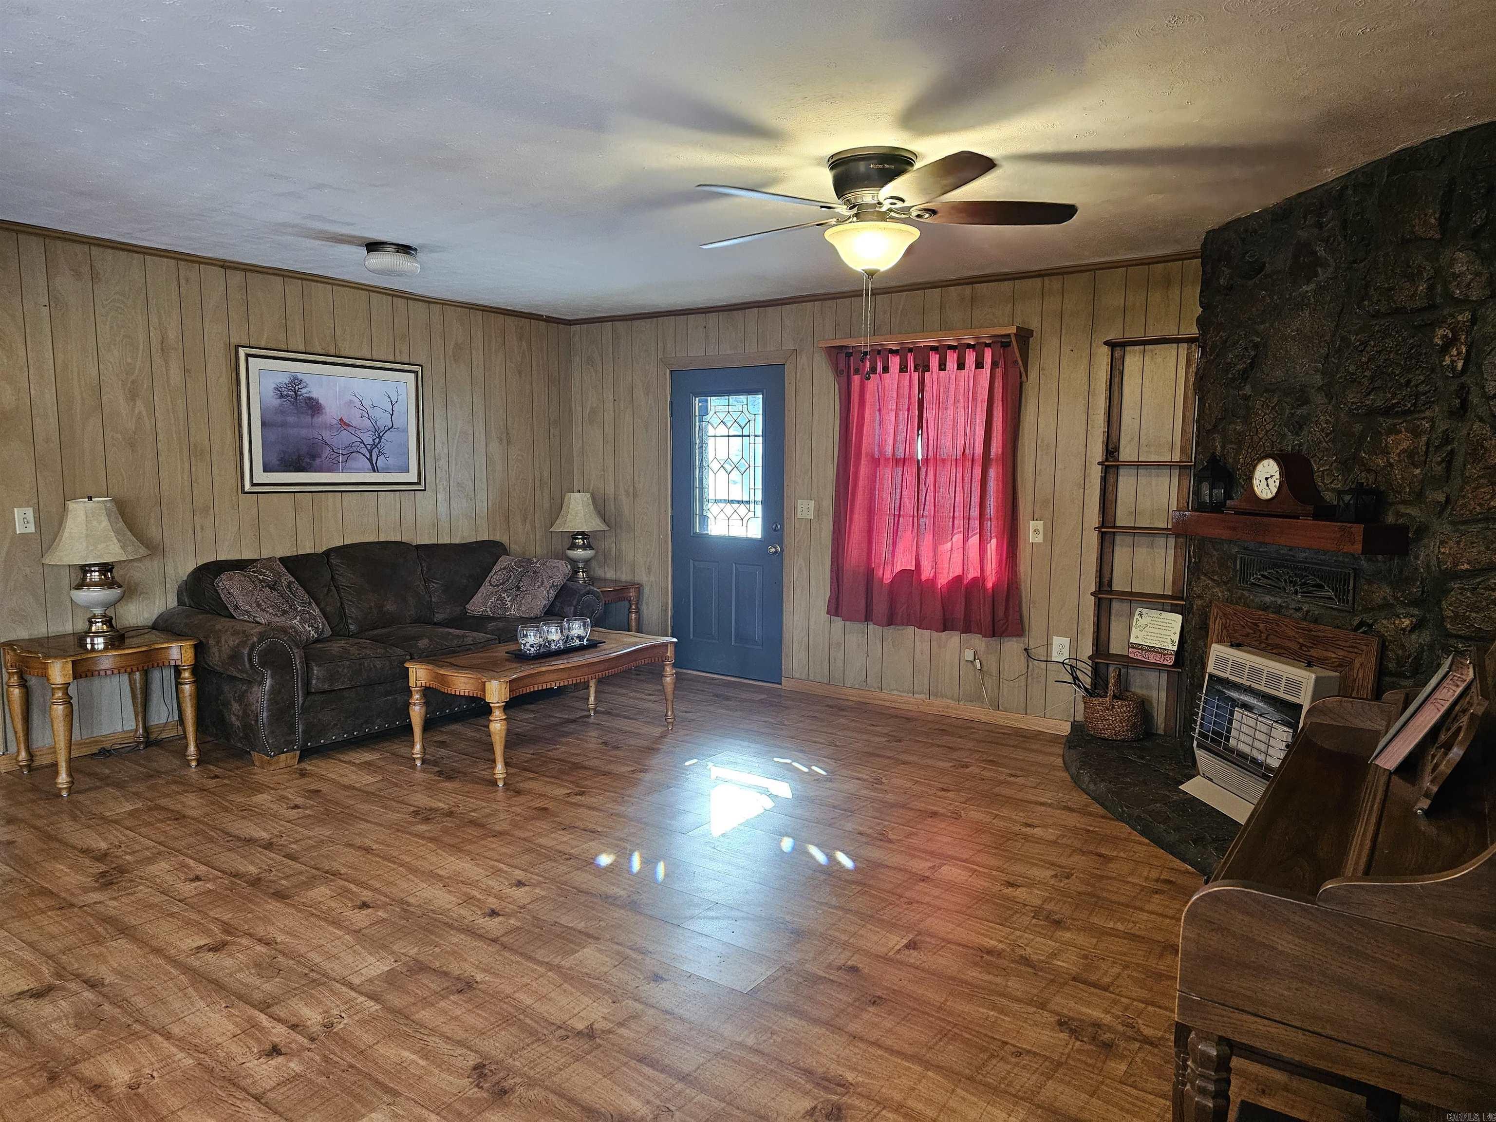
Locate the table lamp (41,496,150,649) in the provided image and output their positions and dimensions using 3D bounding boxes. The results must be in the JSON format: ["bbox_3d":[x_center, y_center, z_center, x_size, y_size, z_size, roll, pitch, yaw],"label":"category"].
[{"bbox_3d":[-2.871,0.048,4.383,0.410,0.662,0.410,4,6,35],"label":"table lamp"}]

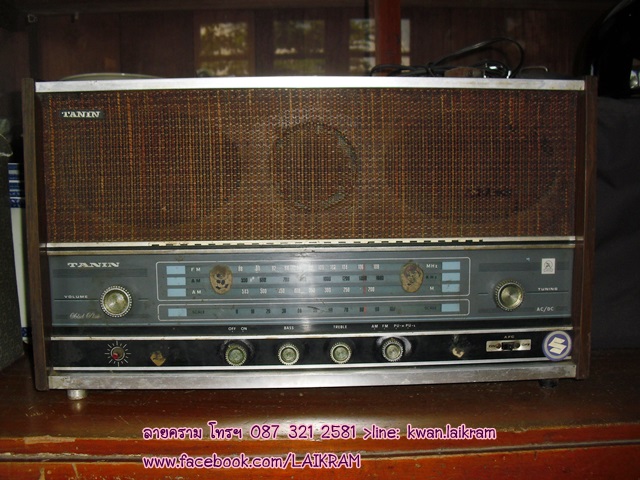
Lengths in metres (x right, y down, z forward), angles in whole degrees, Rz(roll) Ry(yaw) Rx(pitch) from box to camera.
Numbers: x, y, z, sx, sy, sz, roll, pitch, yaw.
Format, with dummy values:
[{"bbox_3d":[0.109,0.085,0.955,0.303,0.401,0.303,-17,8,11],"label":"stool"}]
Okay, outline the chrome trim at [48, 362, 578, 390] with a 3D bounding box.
[{"bbox_3d":[-0.004,0.152,0.737,0.578,0.017,0.016,-1,5,-3],"label":"chrome trim"}]

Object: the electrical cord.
[{"bbox_3d":[0.155,-0.211,0.815,0.187,0.062,0.080,-1,5,-3],"label":"electrical cord"}]

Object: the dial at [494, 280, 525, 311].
[{"bbox_3d":[0.212,0.062,0.745,0.031,0.031,0.016,-1,5,-3],"label":"dial"}]

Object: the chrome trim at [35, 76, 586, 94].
[{"bbox_3d":[-0.004,-0.165,0.707,0.578,0.013,0.012,-1,5,-3],"label":"chrome trim"}]

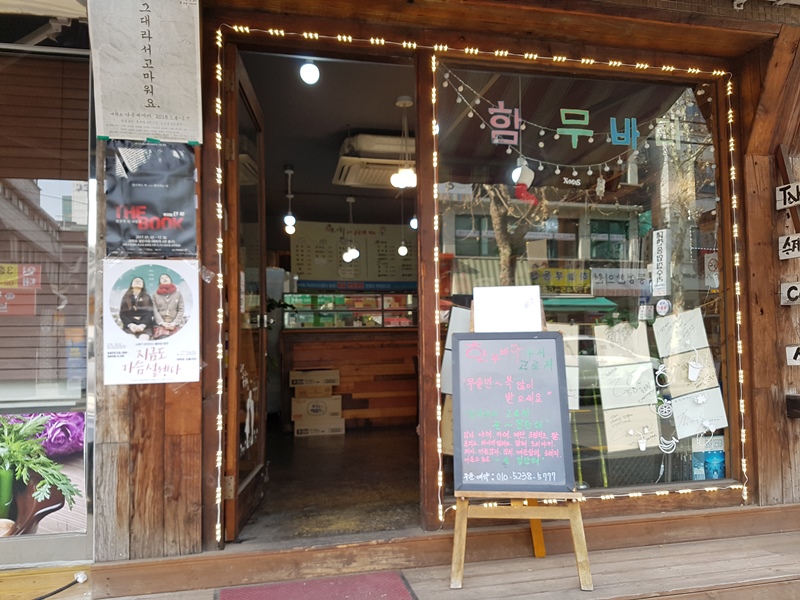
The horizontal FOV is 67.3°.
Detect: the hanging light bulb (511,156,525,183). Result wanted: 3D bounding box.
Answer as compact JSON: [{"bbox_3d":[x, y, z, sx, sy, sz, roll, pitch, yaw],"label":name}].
[{"bbox_3d":[0.683,-0.731,3.400,0.095,0.156,0.095,0,-3,-12],"label":"hanging light bulb"}]

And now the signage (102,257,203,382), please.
[{"bbox_3d":[-1.064,0.093,2.582,0.383,0.529,0.010,-1,-3,-12],"label":"signage"}]

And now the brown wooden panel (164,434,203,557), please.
[{"bbox_3d":[-0.935,0.841,2.603,0.154,0.516,0.025,0,-2,-12],"label":"brown wooden panel"}]

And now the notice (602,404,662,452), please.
[{"bbox_3d":[1.211,0.672,3.138,0.300,0.212,0.008,-4,-1,-12],"label":"notice"}]

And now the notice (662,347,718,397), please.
[{"bbox_3d":[1.560,0.392,3.218,0.297,0.210,0.010,-11,0,-12],"label":"notice"}]

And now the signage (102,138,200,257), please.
[{"bbox_3d":[-1.077,-0.438,2.613,0.371,0.514,0.008,0,-2,-12],"label":"signage"}]

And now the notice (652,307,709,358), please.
[{"bbox_3d":[1.505,0.178,3.217,0.297,0.210,0.010,-12,0,-12],"label":"notice"}]

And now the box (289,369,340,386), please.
[{"bbox_3d":[-0.782,0.706,5.489,0.445,0.135,0.280,0,-2,-14],"label":"box"}]

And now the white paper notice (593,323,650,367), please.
[{"bbox_3d":[1.167,0.231,3.141,0.297,0.210,0.010,-5,-2,-12],"label":"white paper notice"}]

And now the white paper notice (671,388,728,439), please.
[{"bbox_3d":[1.608,0.609,3.223,0.300,0.212,0.008,-12,0,-12],"label":"white paper notice"}]

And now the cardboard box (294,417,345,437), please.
[{"bbox_3d":[-0.750,1.156,5.565,0.448,0.138,0.300,0,-3,-12],"label":"cardboard box"}]

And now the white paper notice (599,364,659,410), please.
[{"bbox_3d":[1.191,0.450,3.143,0.300,0.212,0.008,-5,-1,-12],"label":"white paper notice"}]

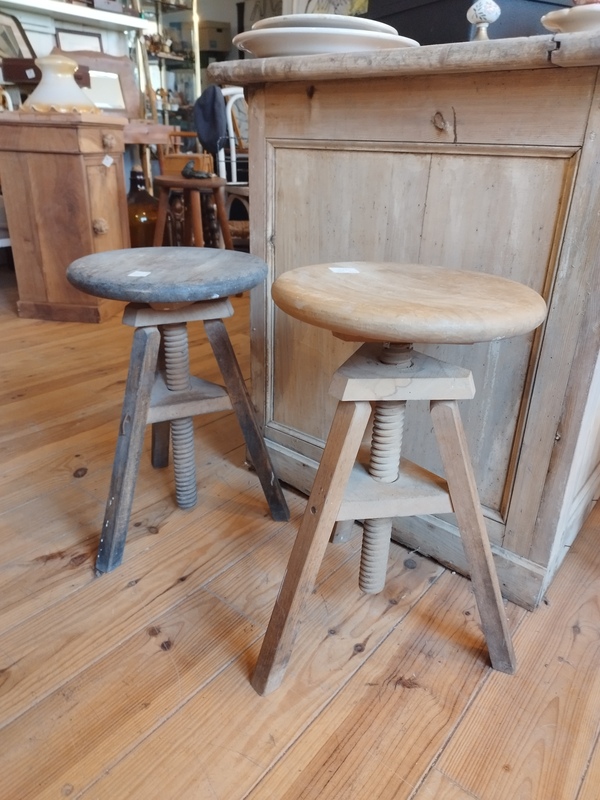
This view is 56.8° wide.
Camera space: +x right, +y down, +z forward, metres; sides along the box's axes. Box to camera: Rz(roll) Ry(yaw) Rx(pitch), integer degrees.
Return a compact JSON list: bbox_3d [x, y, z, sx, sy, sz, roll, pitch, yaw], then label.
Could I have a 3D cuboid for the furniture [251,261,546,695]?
[{"bbox_3d":[0.116,0.096,0.810,0.393,0.552,0.390,-2,24,-9],"label":"furniture"}]

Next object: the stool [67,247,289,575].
[{"bbox_3d":[-0.245,-0.011,1.069,0.386,0.516,0.390,-10,27,-26],"label":"stool"}]

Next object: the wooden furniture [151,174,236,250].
[{"bbox_3d":[-0.505,-0.748,2.642,0.359,0.568,0.359,11,26,20],"label":"wooden furniture"}]

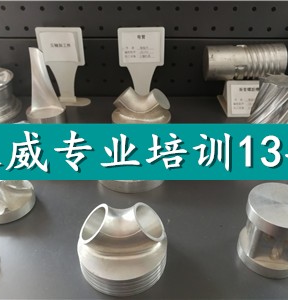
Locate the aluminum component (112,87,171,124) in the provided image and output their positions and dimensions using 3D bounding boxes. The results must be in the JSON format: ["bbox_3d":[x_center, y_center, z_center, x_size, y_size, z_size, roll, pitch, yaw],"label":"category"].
[{"bbox_3d":[-0.007,-0.047,0.382,0.073,0.060,0.071,8,35,12],"label":"aluminum component"}]

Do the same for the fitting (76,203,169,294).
[{"bbox_3d":[-0.017,0.066,0.242,0.070,0.054,0.070,0,36,0],"label":"fitting"}]

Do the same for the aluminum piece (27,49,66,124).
[{"bbox_3d":[-0.130,-0.076,0.396,0.052,0.105,0.052,0,36,0],"label":"aluminum piece"}]

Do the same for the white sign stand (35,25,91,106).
[{"bbox_3d":[-0.118,-0.118,0.454,0.069,0.107,0.030,0,36,0],"label":"white sign stand"}]

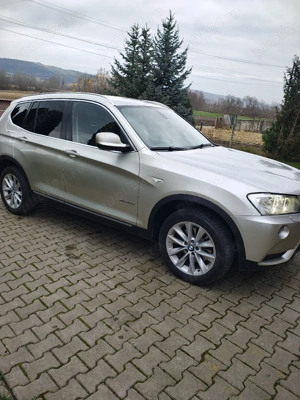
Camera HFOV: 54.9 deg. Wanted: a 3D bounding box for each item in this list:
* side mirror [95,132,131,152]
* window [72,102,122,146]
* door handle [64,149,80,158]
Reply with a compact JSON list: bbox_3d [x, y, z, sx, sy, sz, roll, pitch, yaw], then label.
[{"bbox_3d":[-0.350,-0.533,2.686,0.180,0.165,0.260,14,20,34],"label":"side mirror"},{"bbox_3d":[-0.562,-0.791,2.988,0.860,0.450,0.050,14,2,34],"label":"window"},{"bbox_3d":[-0.838,-0.501,3.104,0.220,0.048,0.050,21,24,32],"label":"door handle"}]

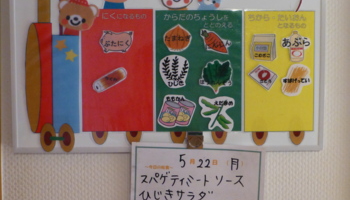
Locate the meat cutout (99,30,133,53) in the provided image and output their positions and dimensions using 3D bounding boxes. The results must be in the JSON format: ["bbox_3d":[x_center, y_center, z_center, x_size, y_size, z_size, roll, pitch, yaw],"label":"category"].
[{"bbox_3d":[-0.122,-0.122,0.850,0.073,0.048,0.005,0,3,-2],"label":"meat cutout"}]

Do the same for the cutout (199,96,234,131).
[{"bbox_3d":[0.090,0.030,0.865,0.076,0.076,0.005,0,3,-2],"label":"cutout"}]

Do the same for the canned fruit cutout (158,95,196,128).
[{"bbox_3d":[0.005,0.025,0.861,0.082,0.071,0.005,0,3,-2],"label":"canned fruit cutout"}]

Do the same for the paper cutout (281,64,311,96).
[{"bbox_3d":[0.262,-0.042,0.867,0.065,0.069,0.005,0,3,-2],"label":"paper cutout"}]

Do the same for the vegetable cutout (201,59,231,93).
[{"bbox_3d":[0.088,-0.049,0.861,0.071,0.074,0.005,0,3,-2],"label":"vegetable cutout"}]

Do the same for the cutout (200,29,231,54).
[{"bbox_3d":[0.088,-0.123,0.858,0.066,0.053,0.005,0,3,-2],"label":"cutout"}]

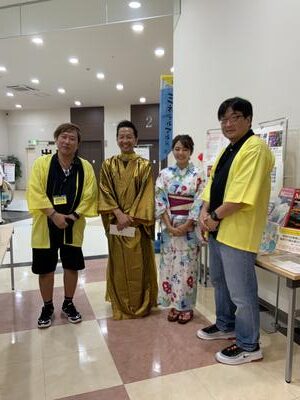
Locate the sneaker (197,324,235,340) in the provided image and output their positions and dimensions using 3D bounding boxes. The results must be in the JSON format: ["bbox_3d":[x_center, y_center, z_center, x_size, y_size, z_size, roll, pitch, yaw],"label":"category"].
[{"bbox_3d":[0.520,0.996,2.593,0.315,0.125,0.115,-1,6,-9],"label":"sneaker"}]

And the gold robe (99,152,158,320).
[{"bbox_3d":[-0.189,0.289,2.977,0.530,1.400,0.430,0,6,-3],"label":"gold robe"}]

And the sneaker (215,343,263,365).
[{"bbox_3d":[0.614,1.029,2.287,0.320,0.125,0.115,-2,6,-17],"label":"sneaker"}]

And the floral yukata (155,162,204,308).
[{"bbox_3d":[0.247,0.287,2.886,0.420,1.250,0.360,1,6,7],"label":"floral yukata"}]

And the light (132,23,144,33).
[{"bbox_3d":[-0.241,-3.484,6.776,0.200,0.060,0.200,2,6,18],"label":"light"}]

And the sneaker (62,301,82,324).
[{"bbox_3d":[-0.679,0.962,2.918,0.110,0.120,0.285,-3,7,-30],"label":"sneaker"}]

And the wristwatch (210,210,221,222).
[{"bbox_3d":[0.436,0.108,2.230,0.042,0.068,0.055,-25,-15,21],"label":"wristwatch"}]

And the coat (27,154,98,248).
[{"bbox_3d":[-0.729,-0.008,2.835,0.600,0.760,0.380,-1,6,-14],"label":"coat"}]

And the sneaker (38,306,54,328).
[{"bbox_3d":[-0.878,0.970,2.843,0.110,0.120,0.285,-1,6,-10],"label":"sneaker"}]

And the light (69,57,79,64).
[{"bbox_3d":[-2.038,-3.716,8.940,0.200,0.060,0.200,2,6,18],"label":"light"}]

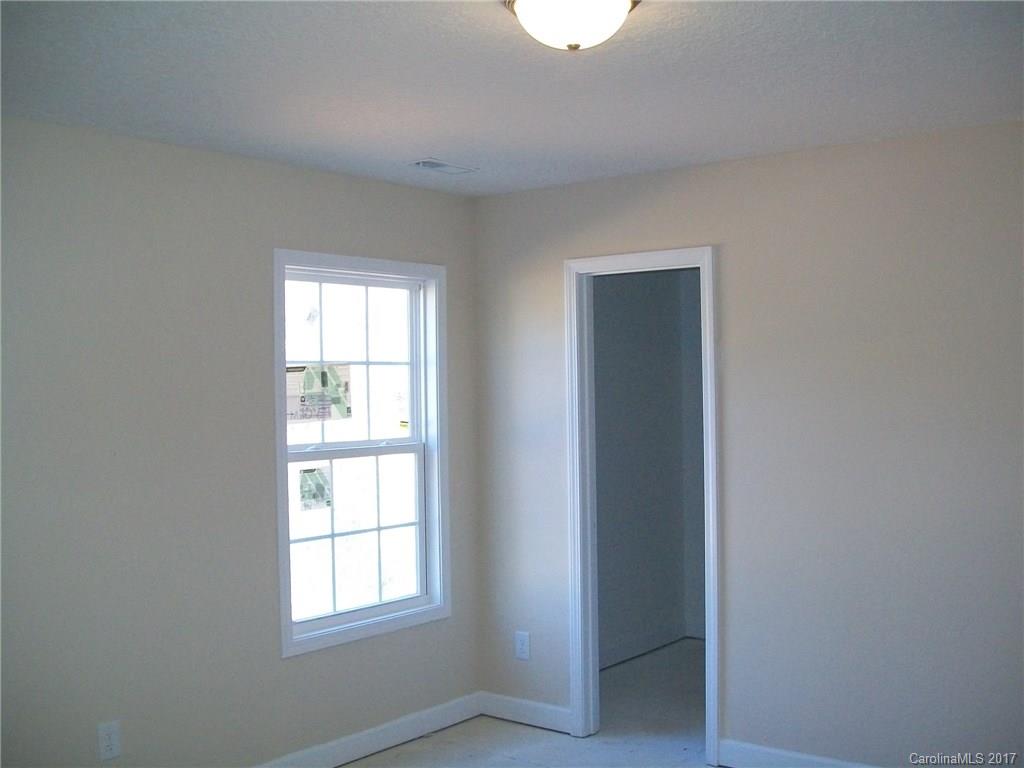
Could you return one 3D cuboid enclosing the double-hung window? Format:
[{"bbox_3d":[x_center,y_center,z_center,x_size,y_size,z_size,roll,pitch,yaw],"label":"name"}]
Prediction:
[{"bbox_3d":[-0.641,0.270,4.503,0.120,1.595,0.978,-1,0,39],"label":"double-hung window"}]

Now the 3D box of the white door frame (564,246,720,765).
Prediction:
[{"bbox_3d":[0.580,0.505,4.521,0.734,2.103,0.150,-1,0,39],"label":"white door frame"}]

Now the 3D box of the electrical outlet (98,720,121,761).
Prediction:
[{"bbox_3d":[-1.324,1.173,3.504,0.010,0.119,0.074,-1,0,39],"label":"electrical outlet"}]

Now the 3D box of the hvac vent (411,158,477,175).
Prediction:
[{"bbox_3d":[-0.273,-0.871,4.271,0.145,0.018,0.280,-1,0,39],"label":"hvac vent"}]

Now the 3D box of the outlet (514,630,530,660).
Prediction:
[{"bbox_3d":[0.048,1.194,4.864,0.074,0.119,0.010,-1,0,39],"label":"outlet"}]

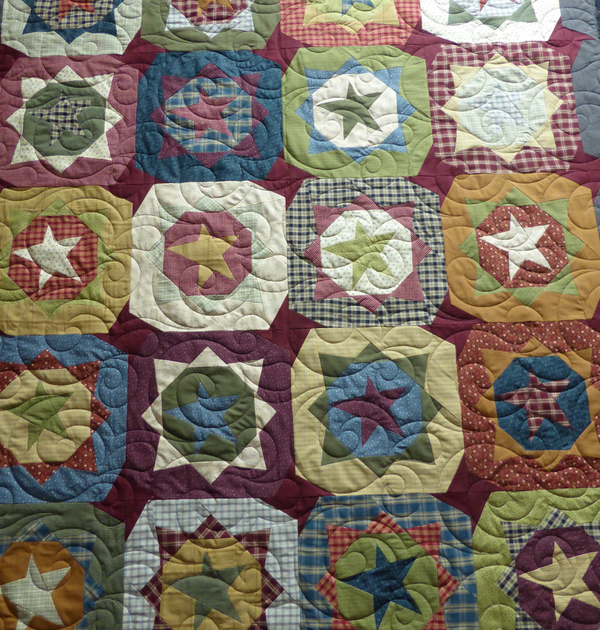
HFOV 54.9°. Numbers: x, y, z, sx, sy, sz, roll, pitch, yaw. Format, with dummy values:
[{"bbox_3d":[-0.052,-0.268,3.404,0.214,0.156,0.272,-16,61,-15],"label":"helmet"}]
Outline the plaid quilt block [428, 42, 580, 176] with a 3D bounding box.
[{"bbox_3d":[0.489,-0.497,1.394,0.345,0.017,0.345,-2,77,0],"label":"plaid quilt block"}]

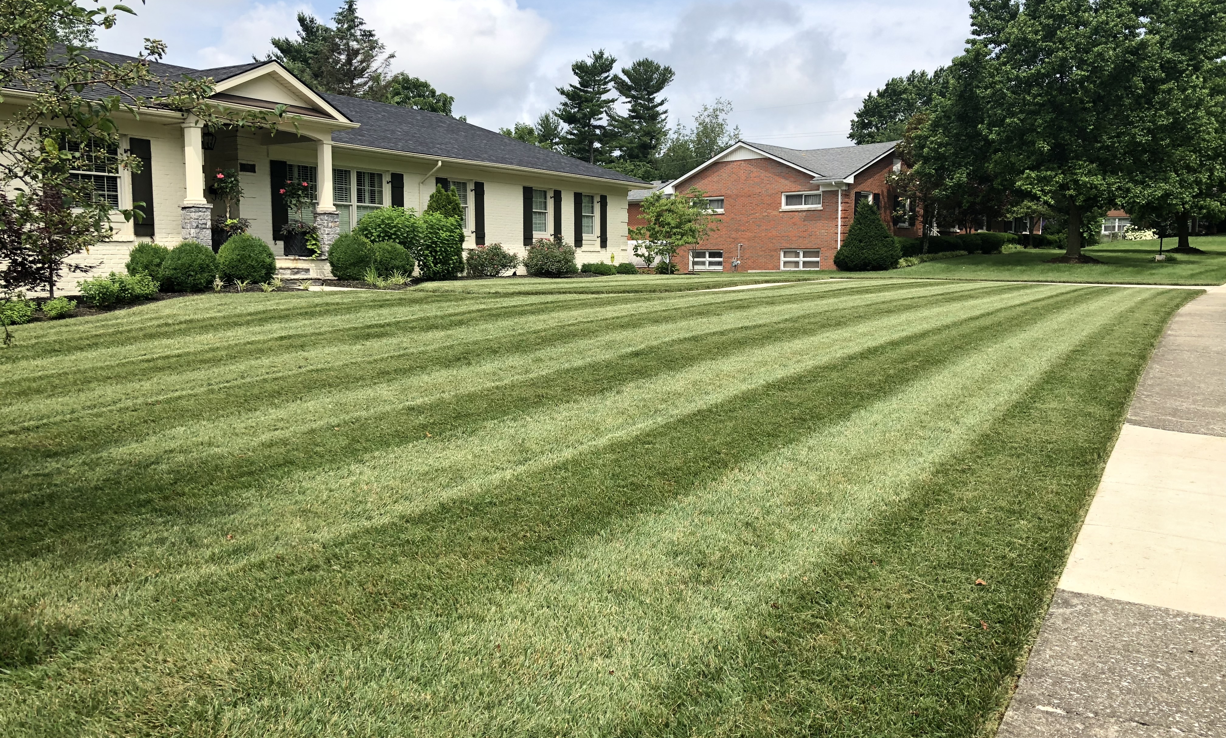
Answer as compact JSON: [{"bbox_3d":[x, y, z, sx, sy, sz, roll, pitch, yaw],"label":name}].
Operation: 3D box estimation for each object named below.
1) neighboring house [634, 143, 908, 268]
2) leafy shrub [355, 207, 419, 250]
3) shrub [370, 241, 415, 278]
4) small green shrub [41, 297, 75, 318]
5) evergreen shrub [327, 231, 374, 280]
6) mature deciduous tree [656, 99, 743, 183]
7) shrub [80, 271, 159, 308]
[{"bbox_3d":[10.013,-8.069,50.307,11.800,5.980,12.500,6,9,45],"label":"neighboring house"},{"bbox_3d":[-4.355,-2.399,19.151,1.250,1.455,1.200,0,6,0],"label":"leafy shrub"},{"bbox_3d":[-4.058,-1.969,18.193,0.840,0.748,0.840,0,6,0],"label":"shrub"},{"bbox_3d":[-6.194,-0.678,11.091,0.360,0.260,0.360,0,6,0],"label":"small green shrub"},{"bbox_3d":[-4.655,-2.003,17.642,0.860,0.876,0.860,4,7,35],"label":"evergreen shrub"},{"bbox_3d":[6.501,-13.466,74.644,6.600,13.368,6.600,4,7,35],"label":"mature deciduous tree"},{"bbox_3d":[-7.082,-1.151,14.223,0.900,0.483,1.150,4,7,35],"label":"shrub"}]

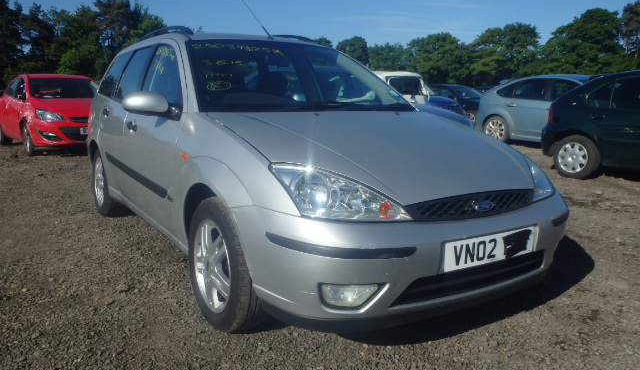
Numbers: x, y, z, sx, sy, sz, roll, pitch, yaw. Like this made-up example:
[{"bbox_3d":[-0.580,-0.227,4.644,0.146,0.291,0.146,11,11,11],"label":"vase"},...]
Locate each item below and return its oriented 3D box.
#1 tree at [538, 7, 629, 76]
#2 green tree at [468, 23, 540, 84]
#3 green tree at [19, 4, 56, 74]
[{"bbox_3d":[21.735,-10.226,42.703,7.464,8.466,7.464,5,11,26],"label":"tree"},{"bbox_3d":[17.019,-10.827,48.679,6.861,8.407,6.861,4,10,18],"label":"green tree"},{"bbox_3d":[-23.216,-10.589,42.696,3.407,8.388,3.407,-5,11,-28],"label":"green tree"}]

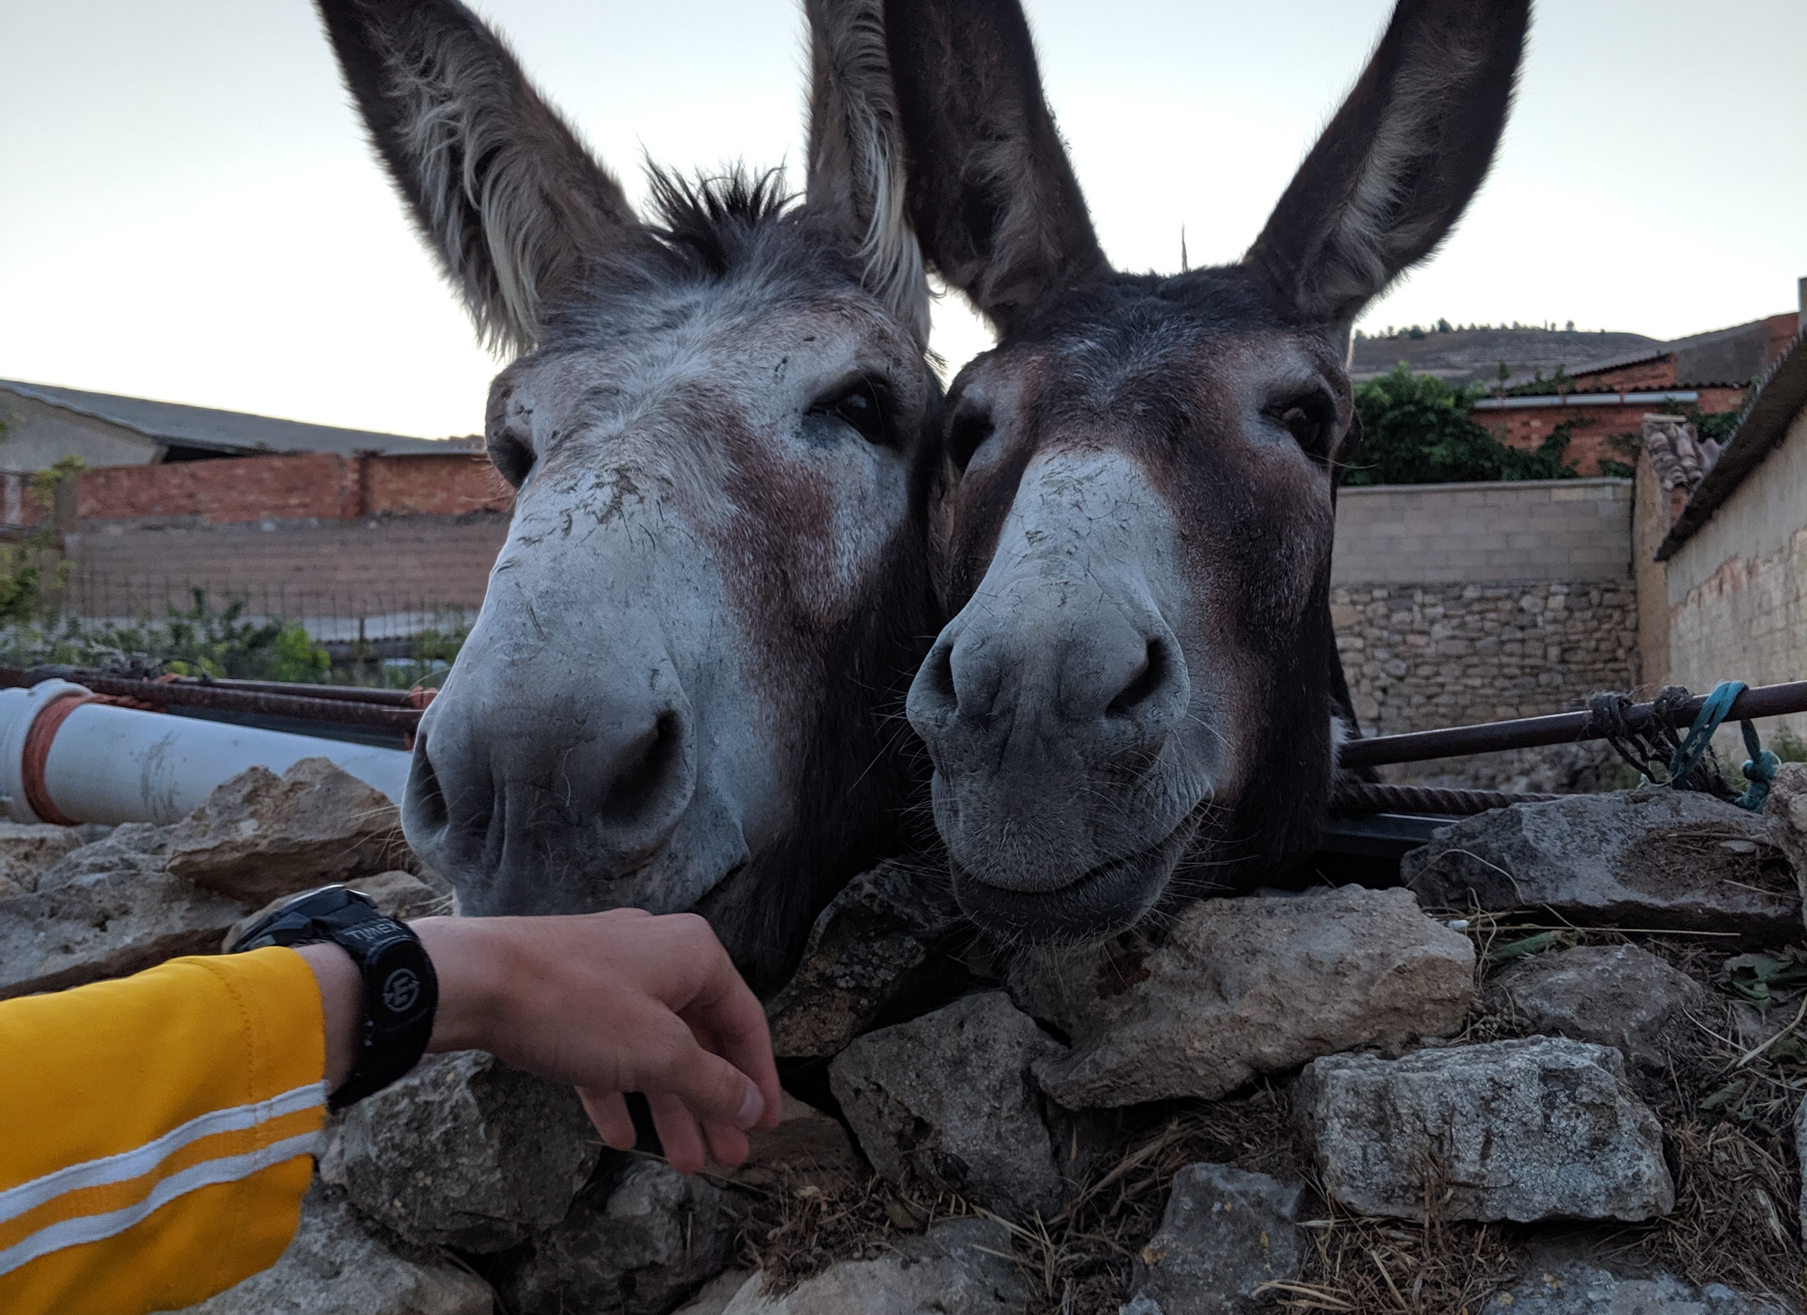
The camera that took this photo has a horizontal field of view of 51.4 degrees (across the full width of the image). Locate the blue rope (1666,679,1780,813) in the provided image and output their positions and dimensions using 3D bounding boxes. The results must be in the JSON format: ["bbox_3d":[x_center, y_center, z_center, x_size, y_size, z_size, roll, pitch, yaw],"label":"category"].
[{"bbox_3d":[0.540,0.058,1.240,0.072,0.084,0.050,0,0,15],"label":"blue rope"}]

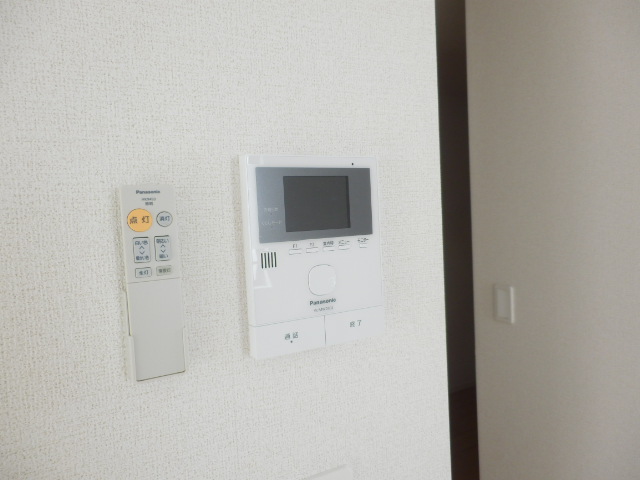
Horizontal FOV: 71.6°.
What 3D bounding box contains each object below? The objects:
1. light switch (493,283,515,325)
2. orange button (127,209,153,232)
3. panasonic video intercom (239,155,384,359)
[{"bbox_3d":[0.586,0.203,1.417,0.011,0.120,0.070,-4,3,-24],"label":"light switch"},{"bbox_3d":[-0.144,-0.016,0.353,0.019,0.019,0.003,-4,3,-24],"label":"orange button"},{"bbox_3d":[-0.005,0.012,0.426,0.133,0.179,0.024,-4,3,-24],"label":"panasonic video intercom"}]

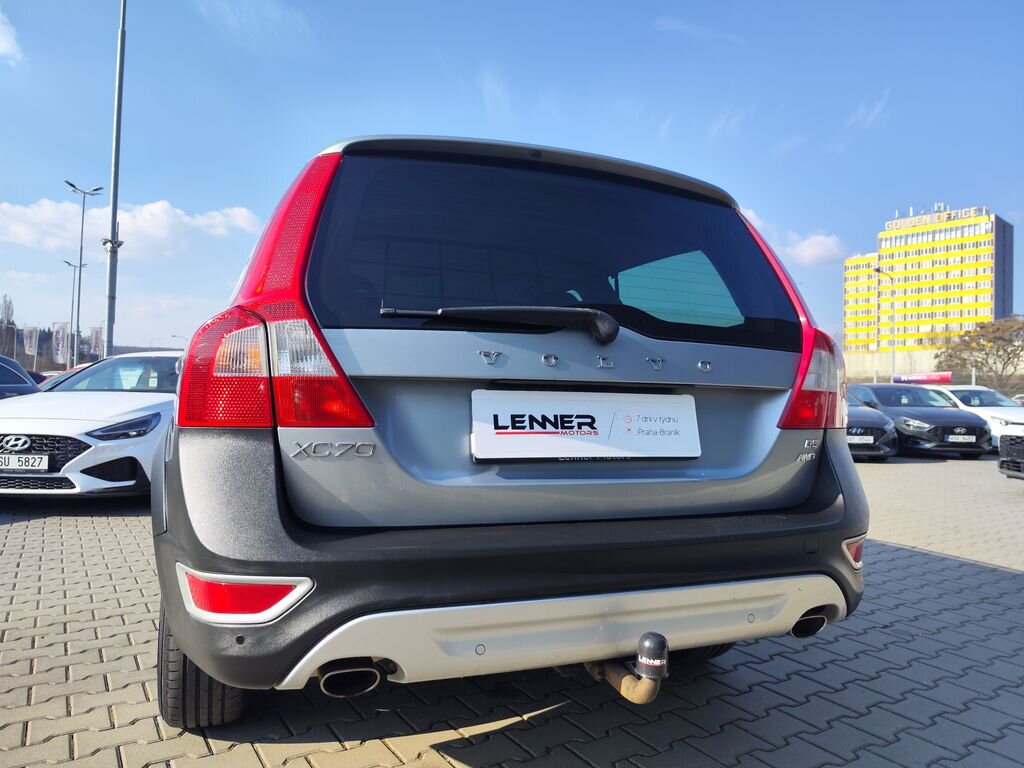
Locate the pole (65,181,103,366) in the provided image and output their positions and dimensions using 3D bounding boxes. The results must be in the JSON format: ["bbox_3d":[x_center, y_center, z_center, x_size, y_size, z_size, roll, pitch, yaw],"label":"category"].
[{"bbox_3d":[-15.969,-3.032,25.113,1.250,8.766,1.200,3,-2,-33],"label":"pole"}]

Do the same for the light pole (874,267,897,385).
[{"bbox_3d":[20.890,-1.913,38.121,1.300,9.262,0.300,2,-2,-27],"label":"light pole"}]

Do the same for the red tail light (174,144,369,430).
[{"bbox_3d":[-0.464,-0.207,1.323,0.360,0.585,0.270,1,-2,-20],"label":"red tail light"}]

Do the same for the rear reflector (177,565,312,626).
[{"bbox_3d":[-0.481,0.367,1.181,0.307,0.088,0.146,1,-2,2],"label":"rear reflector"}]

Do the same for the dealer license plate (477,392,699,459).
[{"bbox_3d":[0.170,0.092,1.448,0.530,0.138,0.025,1,-8,-20],"label":"dealer license plate"}]

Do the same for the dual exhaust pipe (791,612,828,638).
[{"bbox_3d":[0.648,0.548,1.589,0.100,0.062,0.140,1,-2,-20],"label":"dual exhaust pipe"}]

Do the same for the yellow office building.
[{"bbox_3d":[111.296,-18.371,185.171,22.820,44.500,37.327,3,-3,-45],"label":"yellow office building"}]

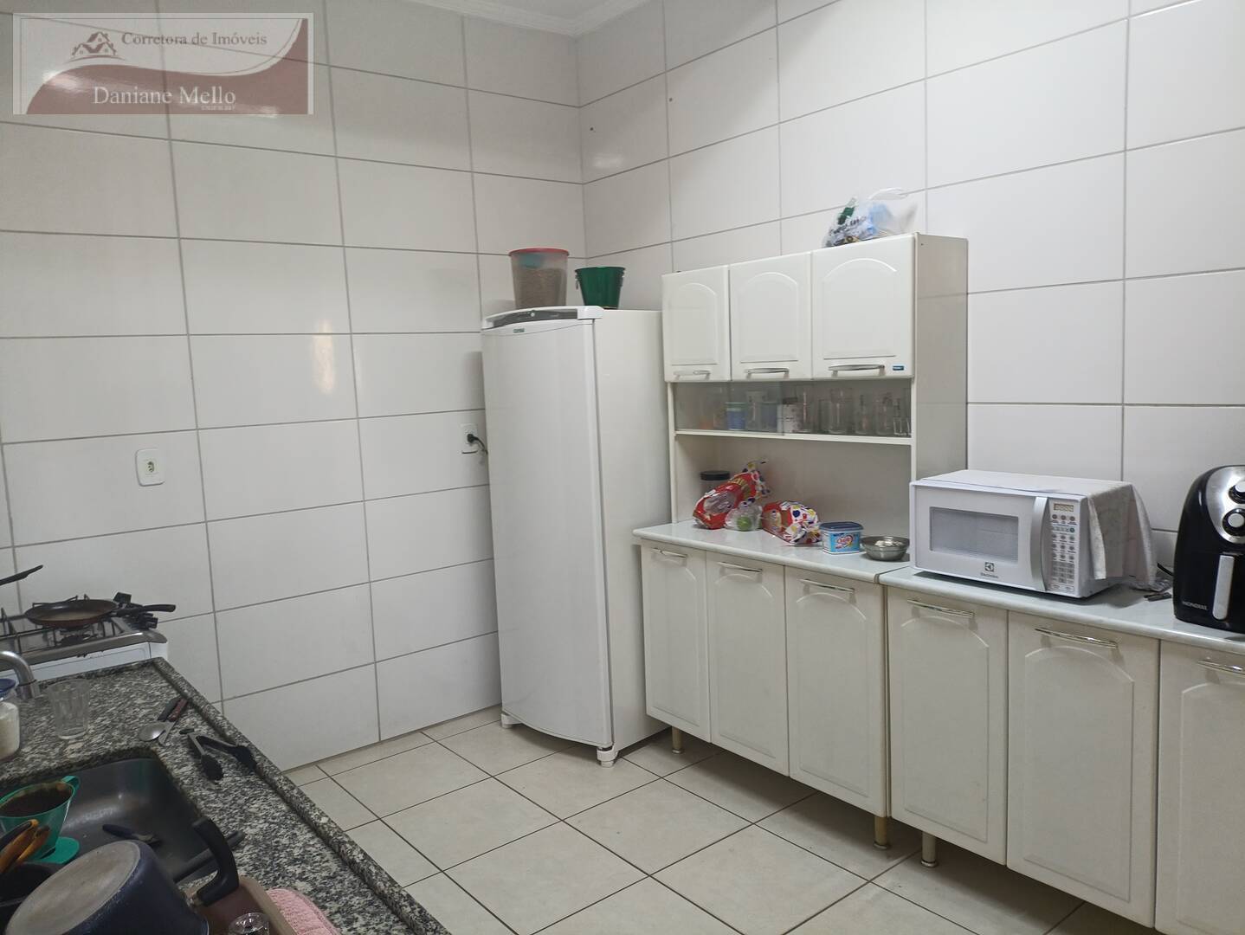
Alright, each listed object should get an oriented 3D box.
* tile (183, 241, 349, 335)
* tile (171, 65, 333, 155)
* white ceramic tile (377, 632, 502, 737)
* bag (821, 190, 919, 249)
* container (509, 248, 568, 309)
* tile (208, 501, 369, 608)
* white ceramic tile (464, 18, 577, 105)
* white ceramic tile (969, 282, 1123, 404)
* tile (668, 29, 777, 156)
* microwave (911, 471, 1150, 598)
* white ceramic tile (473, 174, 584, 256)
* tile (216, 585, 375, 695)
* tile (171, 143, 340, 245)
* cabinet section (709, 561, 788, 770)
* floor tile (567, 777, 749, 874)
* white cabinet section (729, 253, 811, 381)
[{"bbox_3d":[-1.265,-0.639,3.227,0.563,0.320,0.010,-7,8,-37],"label":"tile"},{"bbox_3d":[-1.293,-1.280,3.155,0.563,0.320,0.010,-7,8,-37],"label":"tile"},{"bbox_3d":[-0.757,0.917,3.787,0.567,0.324,0.010,-7,8,-37],"label":"white ceramic tile"},{"bbox_3d":[0.757,-0.765,2.784,0.180,0.164,0.294,-8,8,-39],"label":"bag"},{"bbox_3d":[-0.320,-0.704,3.474,0.230,0.245,0.230,-3,7,-5],"label":"container"},{"bbox_3d":[-1.238,0.326,3.371,0.567,0.324,0.010,-7,8,-37],"label":"tile"},{"bbox_3d":[-0.414,-1.708,3.785,0.538,0.307,0.010,-7,8,-37],"label":"white ceramic tile"},{"bbox_3d":[1.142,-0.348,2.600,0.010,0.324,0.570,-8,8,-39],"label":"white ceramic tile"},{"bbox_3d":[0.368,-1.383,3.362,0.012,0.322,0.573,-8,8,-38],"label":"tile"},{"bbox_3d":[1.047,0.170,2.394,0.300,0.262,0.469,-7,8,-36],"label":"microwave"},{"bbox_3d":[-0.393,-1.089,3.904,0.558,0.324,0.010,-7,8,-37],"label":"white ceramic tile"},{"bbox_3d":[-1.224,0.651,3.408,0.567,0.324,0.010,-7,8,-37],"label":"tile"},{"bbox_3d":[-1.294,-0.972,3.227,0.570,0.324,0.010,-7,8,-37],"label":"tile"},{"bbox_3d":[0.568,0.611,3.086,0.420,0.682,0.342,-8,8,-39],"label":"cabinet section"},{"bbox_3d":[0.113,1.149,2.901,0.431,0.010,0.436,-8,8,-39],"label":"floor tile"},{"bbox_3d":[0.590,-0.497,3.038,0.280,0.392,0.350,-8,8,-39],"label":"white cabinet section"}]

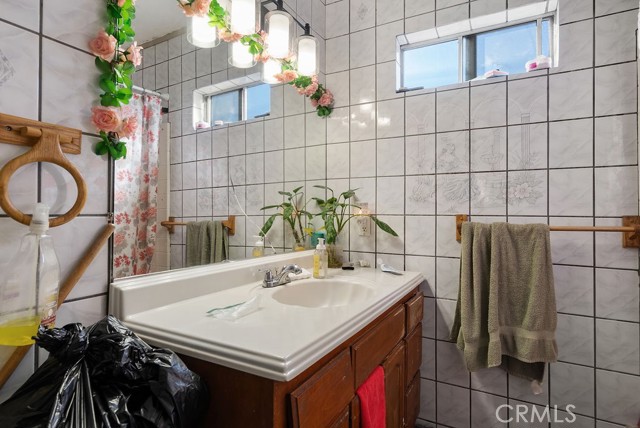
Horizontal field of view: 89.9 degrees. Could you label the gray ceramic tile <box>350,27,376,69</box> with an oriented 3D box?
[{"bbox_3d":[0.245,-0.929,1.804,0.152,0.204,0.010,0,-1,27],"label":"gray ceramic tile"}]

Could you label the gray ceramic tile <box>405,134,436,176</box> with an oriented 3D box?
[{"bbox_3d":[0.523,-0.302,1.665,0.152,0.204,0.010,0,0,29],"label":"gray ceramic tile"}]

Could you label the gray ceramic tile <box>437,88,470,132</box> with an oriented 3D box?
[{"bbox_3d":[0.645,-0.501,1.555,0.150,0.201,0.010,0,-1,27],"label":"gray ceramic tile"}]

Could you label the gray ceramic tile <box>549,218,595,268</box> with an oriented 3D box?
[{"bbox_3d":[1.075,0.116,1.373,0.152,0.204,0.010,0,-1,27],"label":"gray ceramic tile"}]

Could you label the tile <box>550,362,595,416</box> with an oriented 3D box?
[{"bbox_3d":[1.069,0.740,1.365,0.152,0.204,0.010,0,0,29],"label":"tile"}]

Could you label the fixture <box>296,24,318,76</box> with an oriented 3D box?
[{"bbox_3d":[-0.058,-0.781,1.531,0.108,0.248,0.108,0,0,0],"label":"fixture"}]

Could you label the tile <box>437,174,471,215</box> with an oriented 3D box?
[{"bbox_3d":[0.659,-0.094,1.585,0.152,0.204,0.010,0,-1,27],"label":"tile"}]

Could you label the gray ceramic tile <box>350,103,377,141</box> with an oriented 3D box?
[{"bbox_3d":[0.238,-0.501,1.764,0.150,0.201,0.010,0,-1,27],"label":"gray ceramic tile"}]

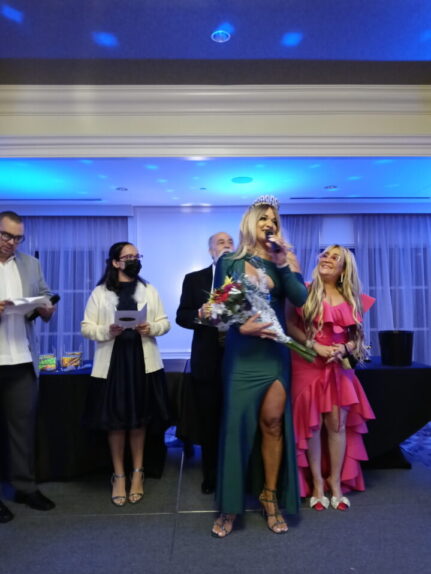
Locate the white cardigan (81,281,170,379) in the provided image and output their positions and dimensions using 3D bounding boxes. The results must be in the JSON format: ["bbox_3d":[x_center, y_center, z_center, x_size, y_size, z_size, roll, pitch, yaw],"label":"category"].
[{"bbox_3d":[-0.563,0.269,2.940,0.540,0.610,0.310,0,-1,-3],"label":"white cardigan"}]

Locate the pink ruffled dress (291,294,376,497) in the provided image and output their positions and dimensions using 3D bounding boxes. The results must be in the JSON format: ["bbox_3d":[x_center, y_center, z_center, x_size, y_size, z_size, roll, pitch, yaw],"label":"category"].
[{"bbox_3d":[0.751,0.694,2.970,0.540,1.270,0.460,0,-1,8],"label":"pink ruffled dress"}]

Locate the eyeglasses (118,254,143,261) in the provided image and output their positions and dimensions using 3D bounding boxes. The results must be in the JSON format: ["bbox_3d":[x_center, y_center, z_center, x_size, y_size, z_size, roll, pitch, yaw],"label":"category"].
[{"bbox_3d":[-0.534,-0.184,2.900,0.140,0.042,0.130,1,-2,-40],"label":"eyeglasses"}]

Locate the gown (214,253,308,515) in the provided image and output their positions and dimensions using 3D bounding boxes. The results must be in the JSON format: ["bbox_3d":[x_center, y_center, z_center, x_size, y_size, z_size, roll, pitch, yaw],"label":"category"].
[{"bbox_3d":[0.256,0.543,2.640,0.500,1.480,0.400,0,-1,-10],"label":"gown"}]

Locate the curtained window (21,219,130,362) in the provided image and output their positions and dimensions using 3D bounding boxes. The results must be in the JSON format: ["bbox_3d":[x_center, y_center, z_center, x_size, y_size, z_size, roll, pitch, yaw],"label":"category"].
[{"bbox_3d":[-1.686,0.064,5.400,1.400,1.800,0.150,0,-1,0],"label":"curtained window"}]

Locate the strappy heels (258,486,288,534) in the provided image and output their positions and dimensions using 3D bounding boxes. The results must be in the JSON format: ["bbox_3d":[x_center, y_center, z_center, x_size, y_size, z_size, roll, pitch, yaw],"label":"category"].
[{"bbox_3d":[0.326,1.245,2.610,0.100,0.205,0.225,0,-1,-16],"label":"strappy heels"}]

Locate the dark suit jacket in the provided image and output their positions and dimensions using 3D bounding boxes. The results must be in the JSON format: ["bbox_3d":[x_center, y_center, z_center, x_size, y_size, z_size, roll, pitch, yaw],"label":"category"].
[{"bbox_3d":[0.027,0.238,3.120,0.570,0.790,0.320,0,-1,-8],"label":"dark suit jacket"}]

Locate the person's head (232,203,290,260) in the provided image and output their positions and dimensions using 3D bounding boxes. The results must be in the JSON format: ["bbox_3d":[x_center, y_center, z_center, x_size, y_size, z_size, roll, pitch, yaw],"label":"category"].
[{"bbox_3d":[0.263,-0.318,2.660,0.280,0.320,0.240,1,-1,-22],"label":"person's head"}]

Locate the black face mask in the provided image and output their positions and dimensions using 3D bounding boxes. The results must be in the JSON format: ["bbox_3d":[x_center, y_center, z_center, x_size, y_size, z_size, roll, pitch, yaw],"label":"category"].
[{"bbox_3d":[-0.519,-0.115,2.890,0.135,0.120,0.090,1,-2,-40],"label":"black face mask"}]

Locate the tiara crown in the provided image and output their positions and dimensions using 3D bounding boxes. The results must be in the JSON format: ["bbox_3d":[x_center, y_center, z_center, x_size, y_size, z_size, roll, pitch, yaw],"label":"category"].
[{"bbox_3d":[0.282,-0.482,2.620,0.160,0.075,0.130,1,-1,-24],"label":"tiara crown"}]

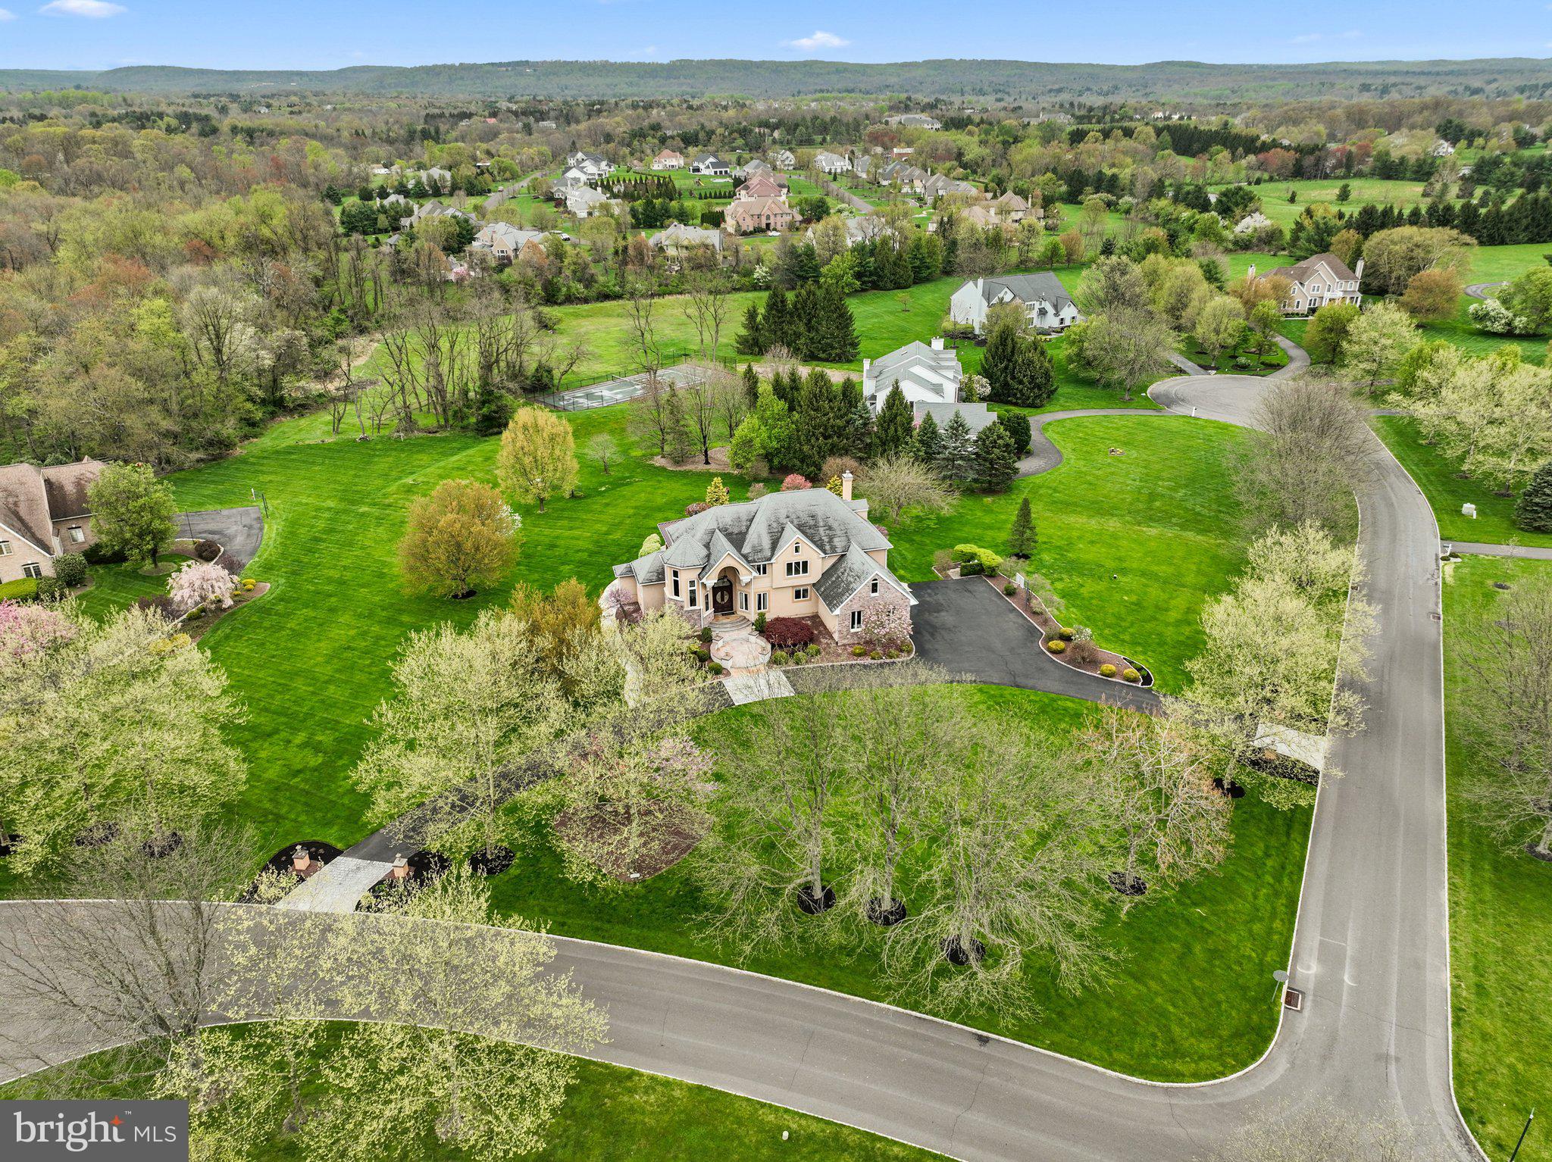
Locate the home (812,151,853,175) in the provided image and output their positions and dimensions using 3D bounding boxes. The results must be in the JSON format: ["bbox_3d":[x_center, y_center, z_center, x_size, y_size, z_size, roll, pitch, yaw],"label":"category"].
[{"bbox_3d":[32.300,-234.260,602.490,19.000,10.000,14.000,-9,26,-18],"label":"home"}]

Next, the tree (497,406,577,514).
[{"bbox_3d":[-29.870,-14.890,134.040,9.420,13.480,9.420,-6,26,-12],"label":"tree"}]

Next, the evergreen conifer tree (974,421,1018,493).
[{"bbox_3d":[29.820,-16.730,142.960,5.590,9.200,5.590,5,26,11],"label":"evergreen conifer tree"}]

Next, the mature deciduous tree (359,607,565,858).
[{"bbox_3d":[-20.000,11.040,69.630,12.800,17.000,12.800,0,25,0],"label":"mature deciduous tree"}]

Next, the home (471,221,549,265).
[{"bbox_3d":[-78.700,-99.560,314.430,19.500,10.000,16.000,2,25,5],"label":"home"}]

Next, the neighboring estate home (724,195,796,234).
[{"bbox_3d":[-5.300,-126.940,372.280,21.500,10.600,14.500,-7,26,-15],"label":"neighboring estate home"}]

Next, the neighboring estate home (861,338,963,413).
[{"bbox_3d":[22.600,-32.220,173.890,16.500,10.800,21.500,3,25,6],"label":"neighboring estate home"}]

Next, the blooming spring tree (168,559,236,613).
[{"bbox_3d":[-57.600,0.110,108.240,6.300,4.100,6.300,0,25,0],"label":"blooming spring tree"}]

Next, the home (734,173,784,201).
[{"bbox_3d":[-7.000,-168.830,461.980,20.000,10.500,20.000,-1,25,-3],"label":"home"}]

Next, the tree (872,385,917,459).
[{"bbox_3d":[17.080,-22.500,153.010,6.230,11.050,6.230,3,25,6],"label":"tree"}]

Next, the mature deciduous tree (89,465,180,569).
[{"bbox_3d":[-70.590,-7.170,119.350,8.720,12.070,8.720,-15,29,-29],"label":"mature deciduous tree"}]

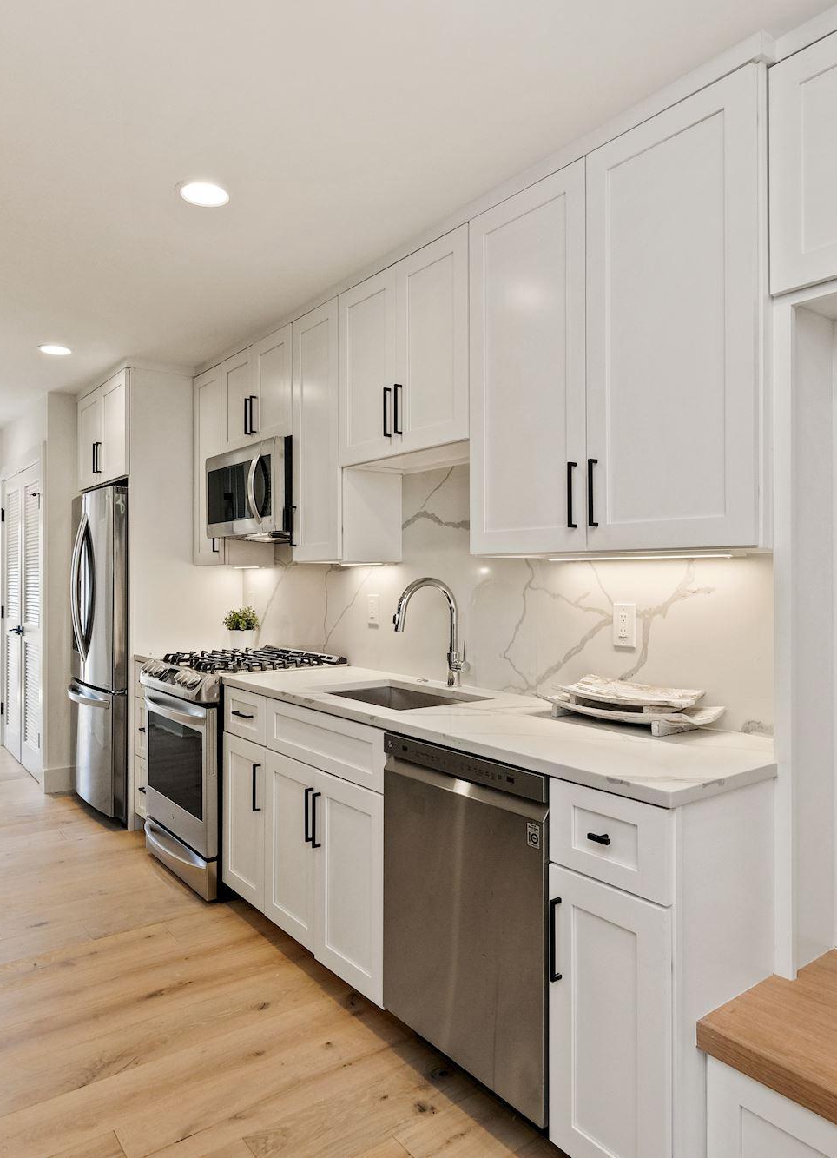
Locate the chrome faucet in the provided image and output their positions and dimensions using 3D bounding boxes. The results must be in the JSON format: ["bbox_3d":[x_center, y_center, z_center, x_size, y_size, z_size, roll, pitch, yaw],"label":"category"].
[{"bbox_3d":[0.051,0.191,2.532,0.275,0.403,0.100,0,0,-39],"label":"chrome faucet"}]

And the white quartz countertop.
[{"bbox_3d":[0.083,0.411,2.338,0.640,0.032,2.033,0,0,-39],"label":"white quartz countertop"}]

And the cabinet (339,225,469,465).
[{"bbox_3d":[0.040,-0.786,2.683,0.318,0.688,0.767,0,0,-39],"label":"cabinet"}]

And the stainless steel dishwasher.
[{"bbox_3d":[0.317,0.846,2.001,0.595,0.827,0.600,0,0,-39],"label":"stainless steel dishwasher"}]

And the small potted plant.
[{"bbox_3d":[-0.977,0.275,3.996,0.184,0.245,0.184,0,0,-39],"label":"small potted plant"}]

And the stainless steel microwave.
[{"bbox_3d":[-0.709,-0.410,3.542,0.415,0.430,0.755,0,0,-39],"label":"stainless steel microwave"}]

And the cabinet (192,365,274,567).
[{"bbox_3d":[-1.020,-0.601,4.007,0.318,1.056,0.394,0,0,-39],"label":"cabinet"}]

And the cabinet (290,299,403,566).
[{"bbox_3d":[-0.297,-0.579,3.022,0.315,1.014,0.358,0,0,-39],"label":"cabinet"}]

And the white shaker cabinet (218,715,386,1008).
[{"bbox_3d":[-0.202,0.835,2.663,0.607,0.820,1.078,0,0,-39],"label":"white shaker cabinet"}]

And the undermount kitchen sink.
[{"bbox_3d":[-0.067,0.510,2.436,0.380,0.220,0.540,0,0,-39],"label":"undermount kitchen sink"}]

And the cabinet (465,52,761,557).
[{"bbox_3d":[0.571,-0.602,2.021,0.318,1.056,0.924,0,0,-39],"label":"cabinet"}]

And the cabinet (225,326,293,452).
[{"bbox_3d":[-0.638,-0.850,3.442,0.315,0.468,0.717,0,0,-39],"label":"cabinet"}]

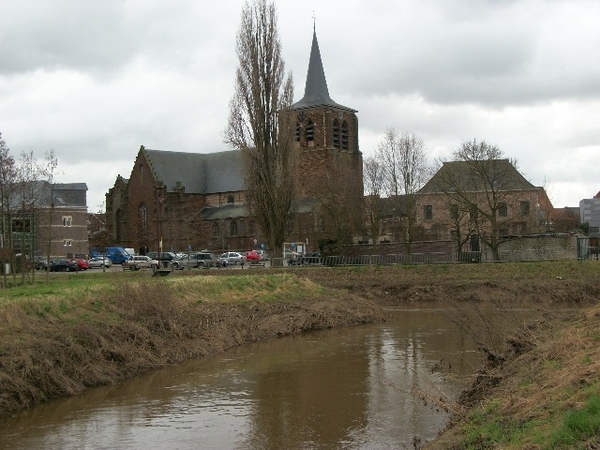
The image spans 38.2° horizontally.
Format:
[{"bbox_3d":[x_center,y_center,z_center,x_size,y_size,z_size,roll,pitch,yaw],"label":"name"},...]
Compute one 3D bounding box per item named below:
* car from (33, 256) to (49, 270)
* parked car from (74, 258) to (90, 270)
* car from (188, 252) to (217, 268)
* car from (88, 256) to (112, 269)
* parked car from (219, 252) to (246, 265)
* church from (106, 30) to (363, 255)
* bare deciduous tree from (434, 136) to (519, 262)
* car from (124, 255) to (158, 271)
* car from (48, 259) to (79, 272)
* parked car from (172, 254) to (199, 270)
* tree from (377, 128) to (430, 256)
[{"bbox_3d":[-29.640,4.400,99.000,4.100,1.460,1.700,-2,-2,41],"label":"car"},{"bbox_3d":[-25.830,4.630,102.000,1.680,1.430,4.000,0,-2,-45],"label":"parked car"},{"bbox_3d":[-10.630,3.870,93.500,4.400,1.680,1.780,-1,-1,-3],"label":"car"},{"bbox_3d":[-24.880,4.670,107.000,3.950,1.440,1.680,-1,-1,18],"label":"car"},{"bbox_3d":[-7.710,3.900,99.000,3.950,1.440,1.680,0,-2,-41],"label":"parked car"},{"bbox_3d":[-11.630,-10.520,130.730,46.000,32.500,22.000,-2,-2,40],"label":"church"},{"bbox_3d":[18.640,-2.620,91.000,9.000,12.900,8.400,-1,-1,0],"label":"bare deciduous tree"},{"bbox_3d":[-17.010,4.110,93.000,4.200,1.450,1.680,-1,-1,-16],"label":"car"},{"bbox_3d":[-26.800,4.600,98.000,4.200,1.430,1.700,-1,-1,-16],"label":"car"},{"bbox_3d":[-12.070,3.970,93.000,4.300,1.580,1.740,-1,-1,-3],"label":"parked car"},{"bbox_3d":[11.120,-3.310,94.000,5.700,14.300,5.600,-1,-1,0],"label":"tree"}]

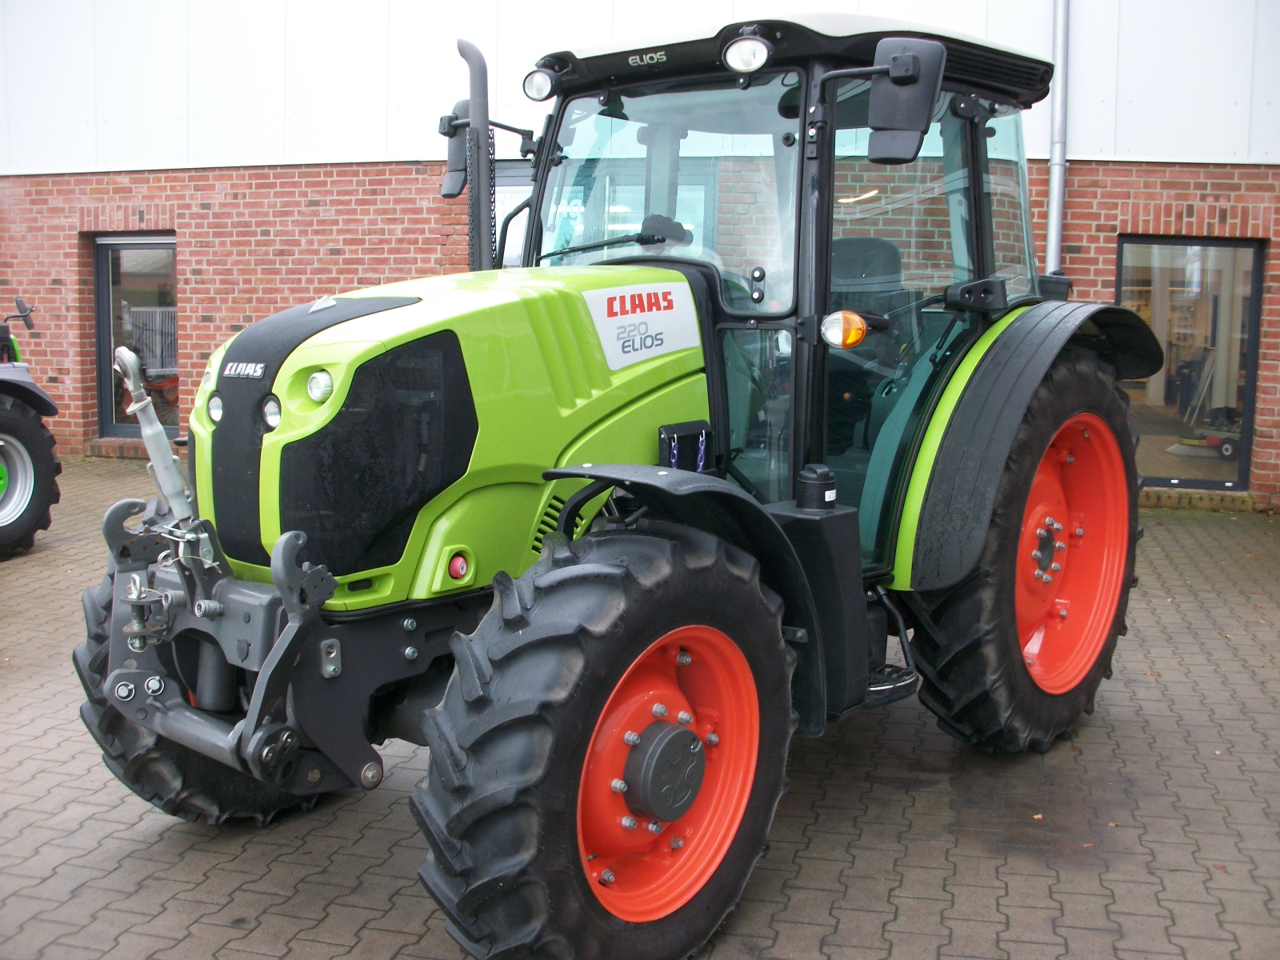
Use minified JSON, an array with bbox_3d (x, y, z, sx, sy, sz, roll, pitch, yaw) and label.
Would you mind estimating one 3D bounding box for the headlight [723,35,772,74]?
[{"bbox_3d":[0.311,-1.176,3.590,0.140,0.105,0.090,7,10,35],"label":"headlight"}]

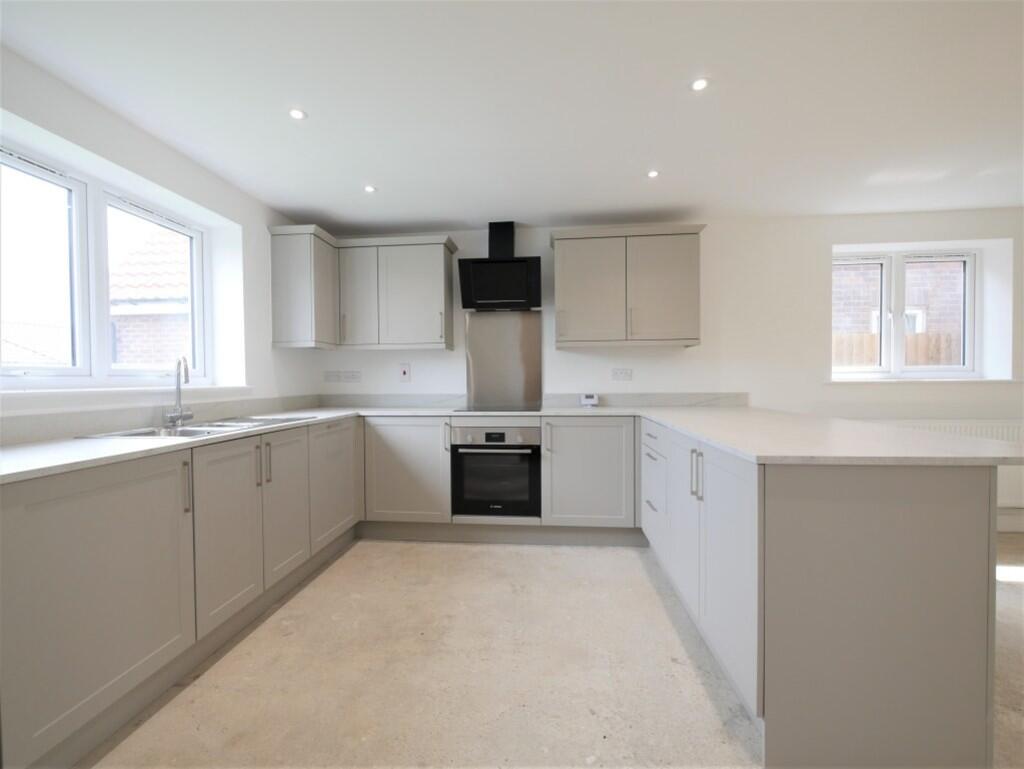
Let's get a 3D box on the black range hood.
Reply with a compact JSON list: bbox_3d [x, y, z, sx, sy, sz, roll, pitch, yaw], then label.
[{"bbox_3d":[-0.076,-0.905,3.151,0.600,0.675,0.340,0,1,5],"label":"black range hood"}]

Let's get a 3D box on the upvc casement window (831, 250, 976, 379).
[{"bbox_3d":[3.025,-0.542,3.284,1.220,1.007,0.080,0,1,5],"label":"upvc casement window"}]

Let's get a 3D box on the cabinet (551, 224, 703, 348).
[{"bbox_3d":[0.823,-0.679,3.055,1.062,0.828,0.370,0,1,5],"label":"cabinet"}]

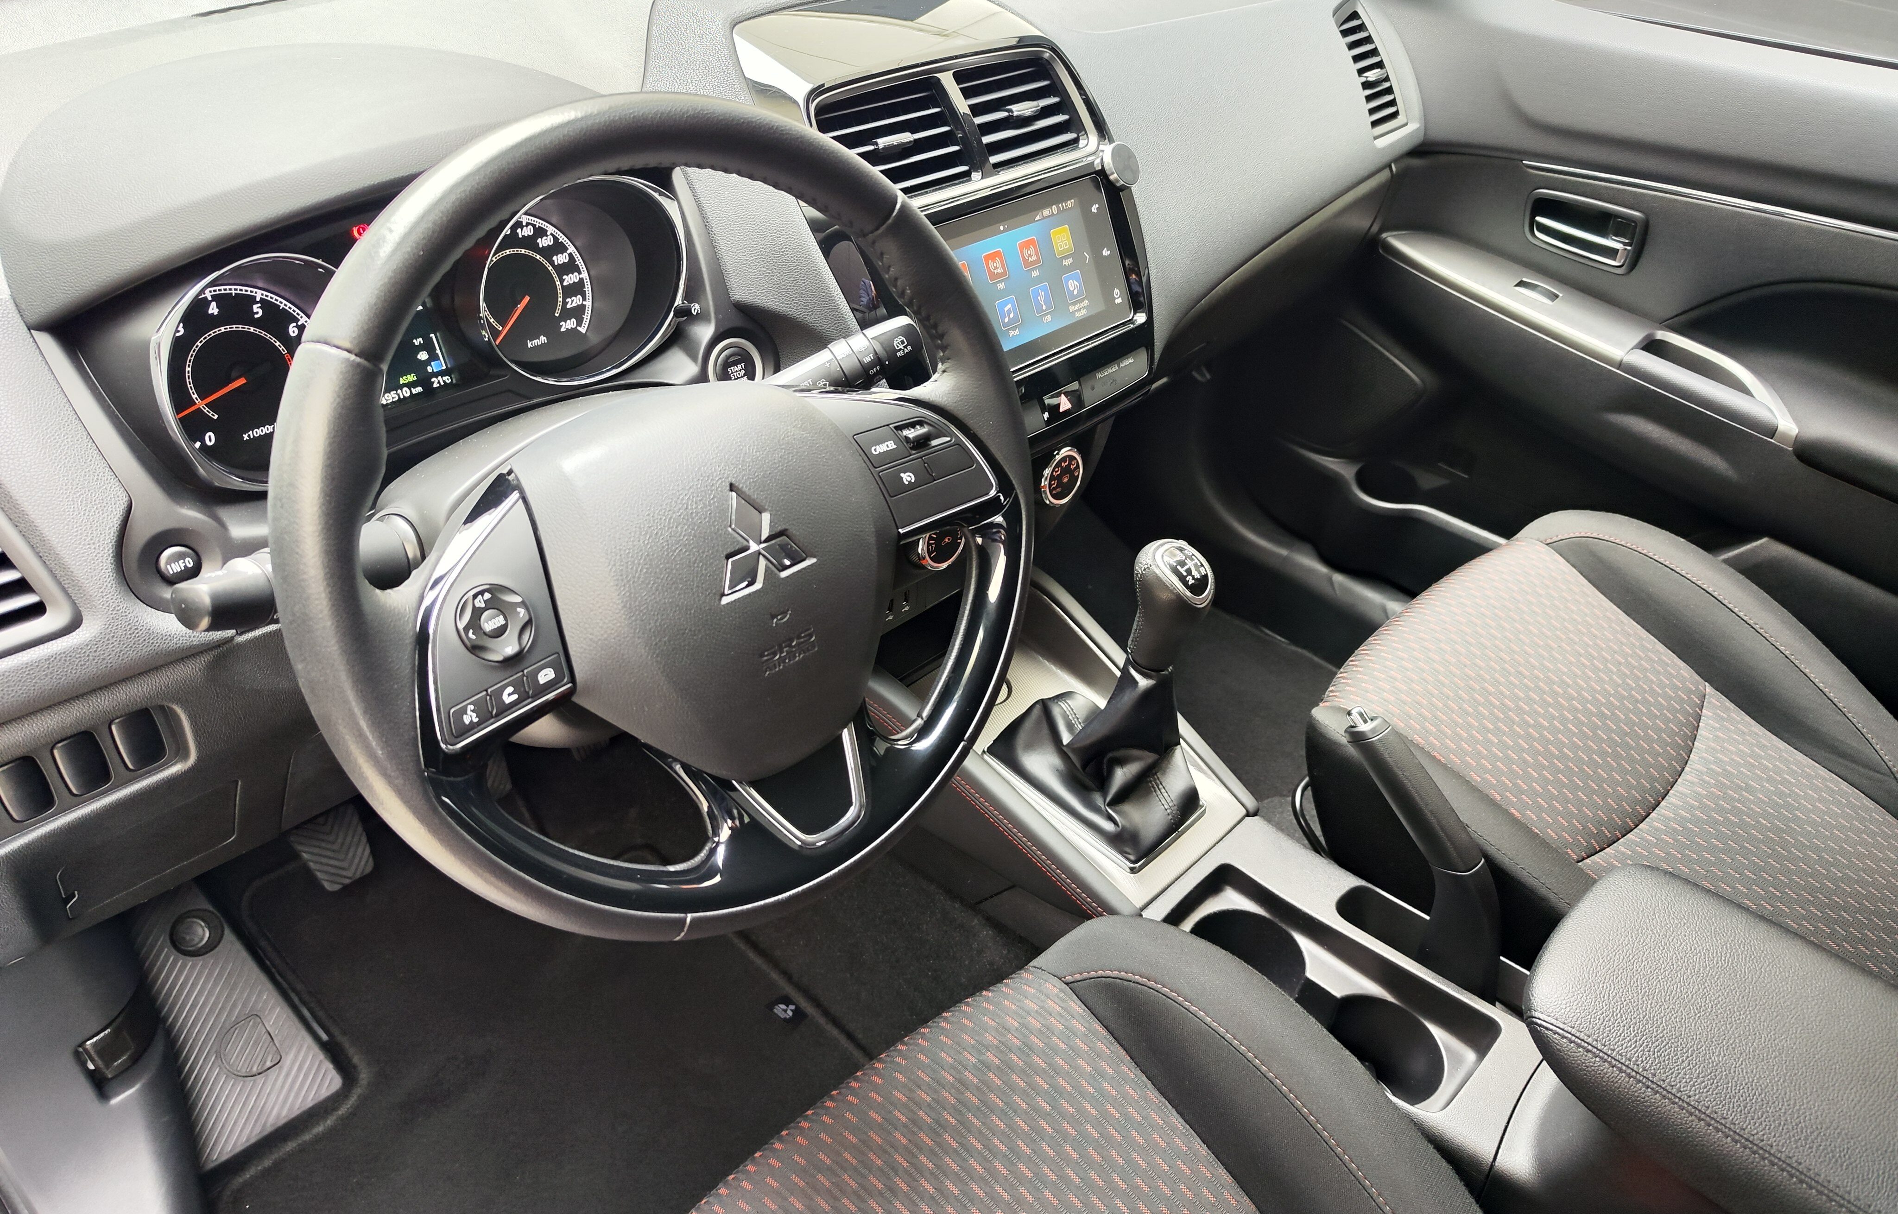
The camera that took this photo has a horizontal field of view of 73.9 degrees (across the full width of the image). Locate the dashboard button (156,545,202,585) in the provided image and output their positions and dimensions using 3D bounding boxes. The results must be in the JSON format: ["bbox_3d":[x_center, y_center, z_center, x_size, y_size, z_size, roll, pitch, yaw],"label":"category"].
[{"bbox_3d":[-0.373,-0.020,0.610,0.010,0.020,0.020,16,35,43],"label":"dashboard button"}]

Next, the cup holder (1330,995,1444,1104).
[{"bbox_3d":[0.285,0.320,0.858,0.088,0.060,0.088,0,34,0],"label":"cup holder"}]

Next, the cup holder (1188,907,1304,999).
[{"bbox_3d":[0.214,0.275,0.926,0.087,0.060,0.087,0,34,0],"label":"cup holder"}]

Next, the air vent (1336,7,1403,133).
[{"bbox_3d":[0.416,-0.535,1.264,0.057,0.113,0.028,-30,14,-37],"label":"air vent"}]

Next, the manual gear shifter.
[{"bbox_3d":[0.124,0.048,0.959,0.172,0.265,0.097,28,43,35],"label":"manual gear shifter"}]

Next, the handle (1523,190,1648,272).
[{"bbox_3d":[0.631,-0.369,1.247,0.110,0.064,0.030,28,43,35],"label":"handle"}]

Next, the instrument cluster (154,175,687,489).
[{"bbox_3d":[-0.271,-0.157,0.688,0.060,0.122,0.287,23,40,39],"label":"instrument cluster"}]

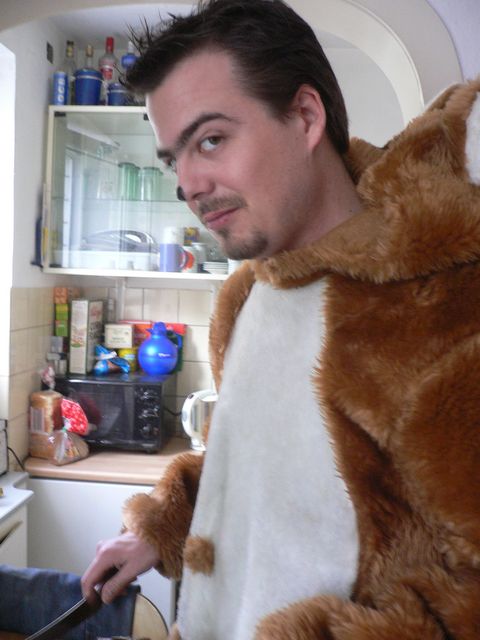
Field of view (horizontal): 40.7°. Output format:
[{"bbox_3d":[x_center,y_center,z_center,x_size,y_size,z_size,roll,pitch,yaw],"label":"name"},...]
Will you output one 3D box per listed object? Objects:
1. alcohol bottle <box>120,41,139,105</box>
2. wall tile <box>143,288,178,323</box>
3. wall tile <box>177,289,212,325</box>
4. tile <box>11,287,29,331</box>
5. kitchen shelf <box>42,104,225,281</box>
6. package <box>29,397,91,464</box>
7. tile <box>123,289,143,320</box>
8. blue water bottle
[{"bbox_3d":[-0.424,-0.927,2.490,0.070,0.282,0.070,3,4,5],"label":"alcohol bottle"},{"bbox_3d":[-0.333,-0.054,2.733,0.150,0.150,0.010,3,4,5],"label":"wall tile"},{"bbox_3d":[-0.183,-0.047,2.719,0.150,0.150,0.010,3,4,5],"label":"wall tile"},{"bbox_3d":[-0.759,-0.035,2.218,0.010,0.150,0.145,3,4,5],"label":"tile"},{"bbox_3d":[-0.318,-0.474,2.529,0.770,0.613,0.343,3,4,5],"label":"kitchen shelf"},{"bbox_3d":[-0.653,0.393,2.360,0.195,0.230,0.150,3,4,5],"label":"package"},{"bbox_3d":[-0.482,-0.061,2.747,0.150,0.150,0.010,3,4,5],"label":"tile"},{"bbox_3d":[-0.324,0.115,2.594,0.178,0.218,0.160,2,4,-13],"label":"blue water bottle"}]

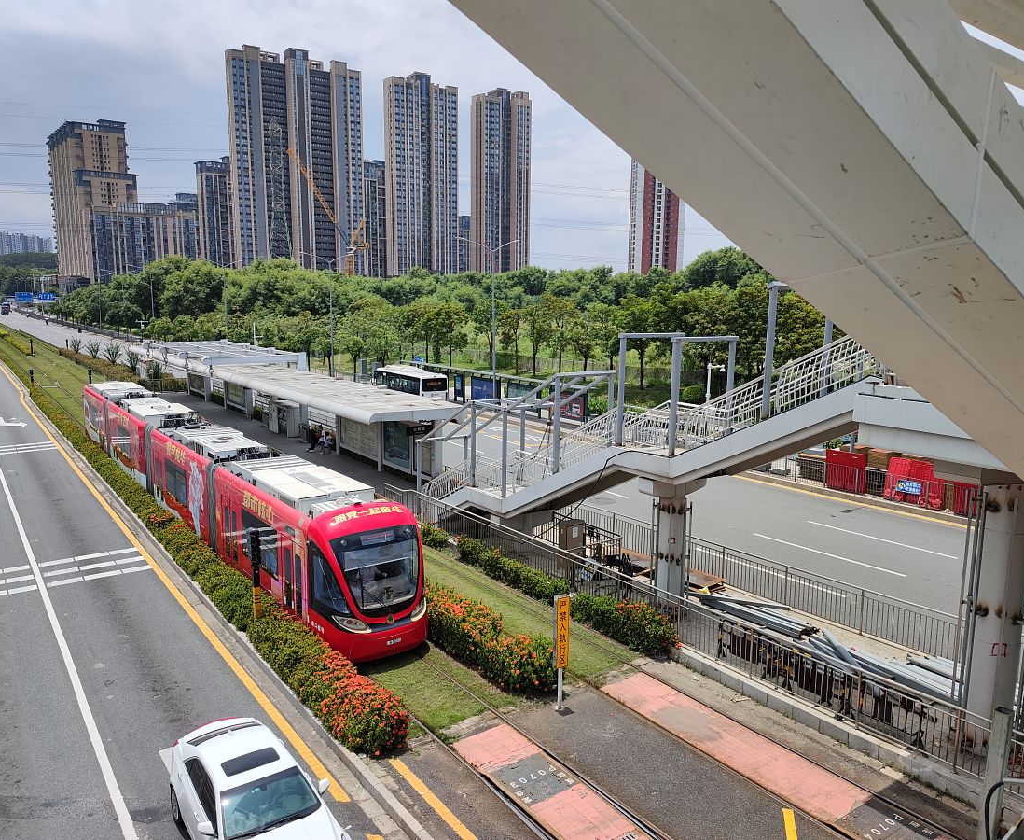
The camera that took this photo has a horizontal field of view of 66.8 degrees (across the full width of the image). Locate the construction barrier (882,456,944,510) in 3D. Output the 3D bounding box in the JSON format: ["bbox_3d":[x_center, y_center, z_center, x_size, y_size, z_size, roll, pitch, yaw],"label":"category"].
[{"bbox_3d":[17.455,2.700,33.825,0.600,1.850,2.300,-6,10,-36],"label":"construction barrier"}]

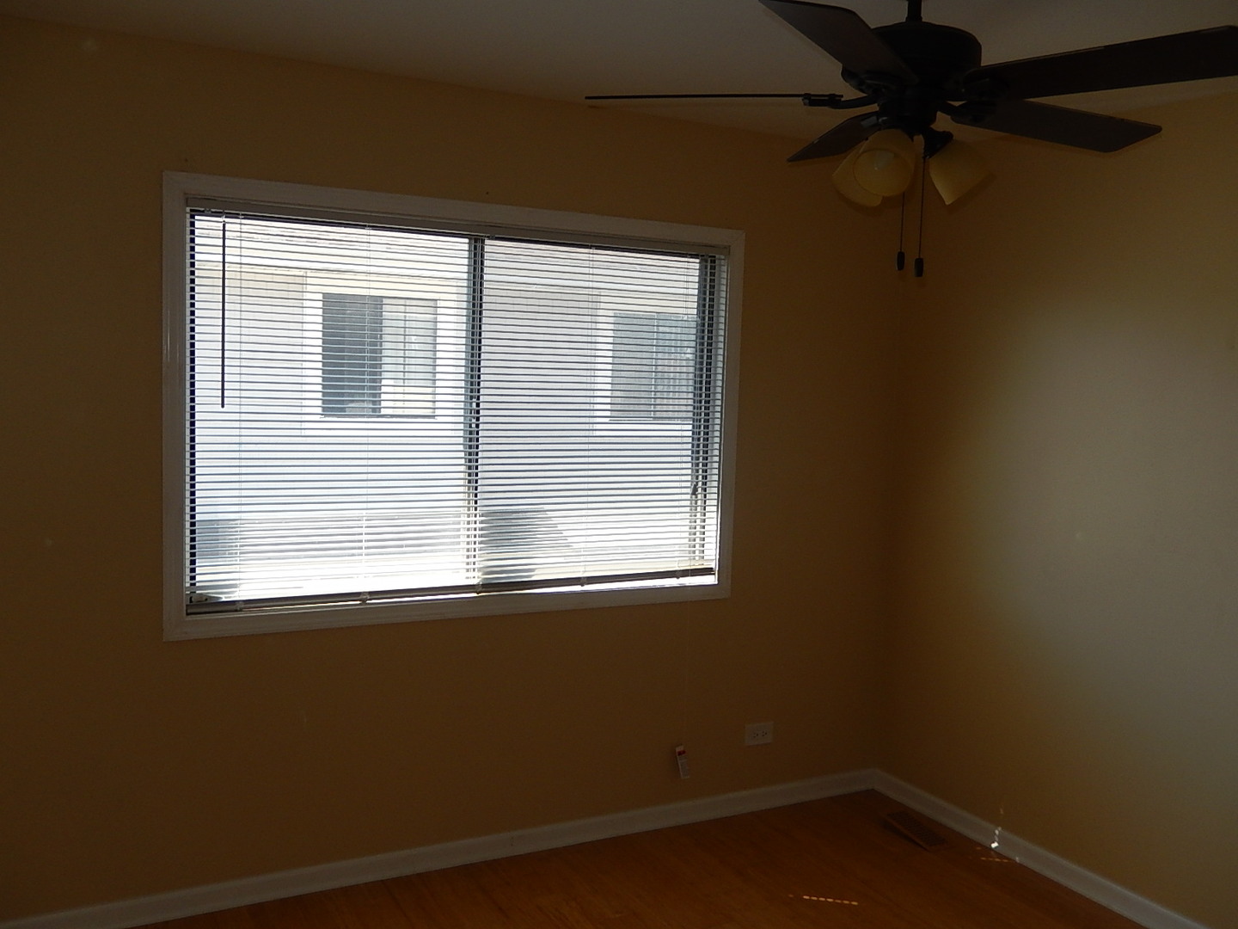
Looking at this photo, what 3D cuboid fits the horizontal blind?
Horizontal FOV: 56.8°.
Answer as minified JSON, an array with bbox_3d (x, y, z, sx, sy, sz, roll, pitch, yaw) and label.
[{"bbox_3d":[-0.428,-0.164,3.607,1.767,1.160,0.030,-1,5,-28],"label":"horizontal blind"}]

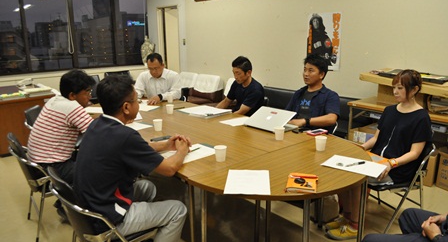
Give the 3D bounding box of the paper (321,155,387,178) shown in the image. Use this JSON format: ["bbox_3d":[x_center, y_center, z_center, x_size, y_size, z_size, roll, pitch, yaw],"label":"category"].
[{"bbox_3d":[0.716,0.246,1.843,0.297,0.004,0.210,11,16,39],"label":"paper"}]

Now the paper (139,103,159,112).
[{"bbox_3d":[-0.826,-0.135,3.504,0.210,0.004,0.297,4,13,15],"label":"paper"}]

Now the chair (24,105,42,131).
[{"bbox_3d":[-1.681,0.203,3.483,0.490,0.750,0.460,-1,13,-4],"label":"chair"}]

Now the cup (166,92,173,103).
[{"bbox_3d":[-0.616,-0.246,3.825,0.070,0.080,0.070,0,13,0],"label":"cup"}]

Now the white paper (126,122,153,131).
[{"bbox_3d":[-0.754,0.041,2.729,0.297,0.004,0.210,11,16,38],"label":"white paper"}]

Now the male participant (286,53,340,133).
[{"bbox_3d":[0.647,0.086,2.812,0.800,1.290,0.560,-12,17,-42],"label":"male participant"}]

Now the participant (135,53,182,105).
[{"bbox_3d":[-0.780,-0.166,4.014,0.560,1.240,0.680,-1,13,-4],"label":"participant"}]

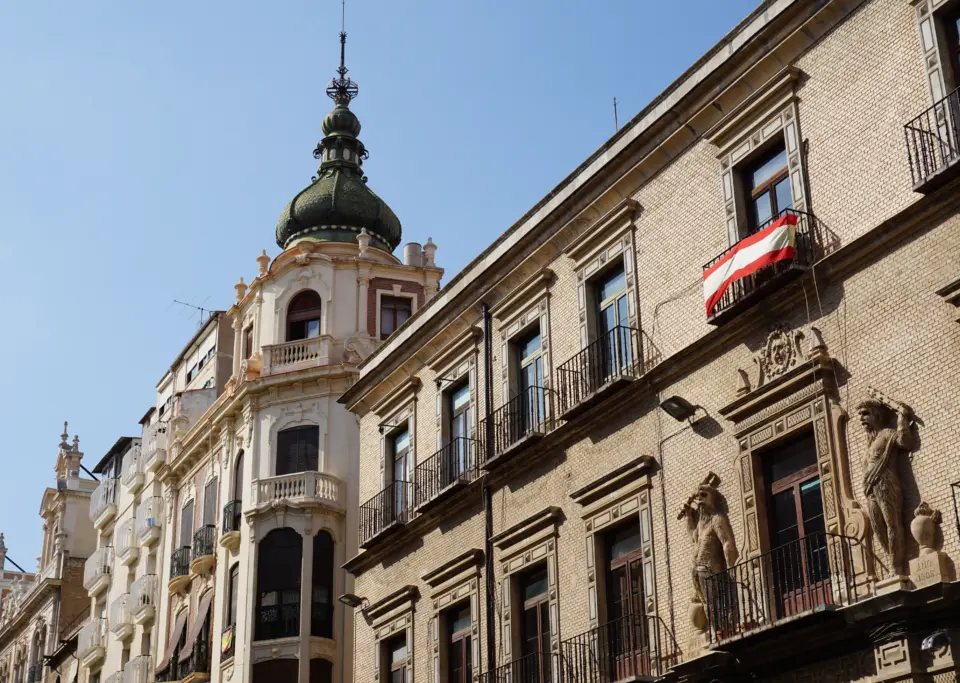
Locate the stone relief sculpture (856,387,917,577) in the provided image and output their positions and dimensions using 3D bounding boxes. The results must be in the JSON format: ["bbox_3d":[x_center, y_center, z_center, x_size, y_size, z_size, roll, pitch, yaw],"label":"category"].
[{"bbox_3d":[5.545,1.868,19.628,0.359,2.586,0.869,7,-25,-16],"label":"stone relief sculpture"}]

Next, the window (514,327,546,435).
[{"bbox_3d":[1.054,0.982,29.872,0.240,2.703,1.392,11,-27,-25],"label":"window"}]

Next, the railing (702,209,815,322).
[{"bbox_3d":[4.393,-1.130,22.849,0.520,1.009,2.162,11,-27,-25],"label":"railing"}]

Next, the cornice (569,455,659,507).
[{"bbox_3d":[2.346,2.587,26.128,0.232,0.276,2.491,11,-27,-25],"label":"cornice"}]

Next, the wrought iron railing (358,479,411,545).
[{"bbox_3d":[-2.186,4.120,34.389,0.520,1.009,2.165,11,-27,-25],"label":"wrought iron railing"}]

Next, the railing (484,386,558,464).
[{"bbox_3d":[0.735,1.788,29.264,0.520,1.009,2.192,11,-27,-25],"label":"railing"}]

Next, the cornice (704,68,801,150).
[{"bbox_3d":[4.509,-3.827,24.315,0.232,0.310,2.408,11,-27,-25],"label":"cornice"}]

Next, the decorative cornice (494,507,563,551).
[{"bbox_3d":[0.871,3.722,28.467,0.280,0.288,2.524,11,-27,-25],"label":"decorative cornice"}]

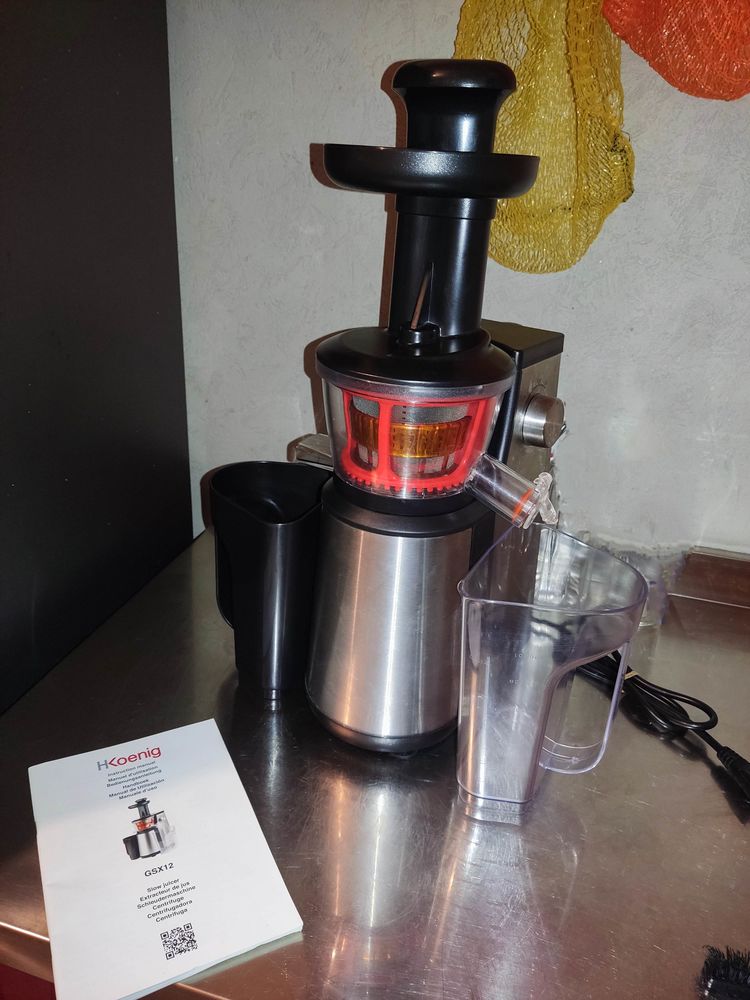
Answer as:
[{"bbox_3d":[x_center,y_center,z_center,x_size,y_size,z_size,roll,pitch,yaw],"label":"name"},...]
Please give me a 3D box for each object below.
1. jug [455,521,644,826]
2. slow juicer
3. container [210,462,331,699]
[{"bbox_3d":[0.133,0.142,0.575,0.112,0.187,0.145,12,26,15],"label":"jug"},{"bbox_3d":[0.067,-0.063,0.610,0.238,0.518,0.262,20,29,29],"label":"slow juicer"},{"bbox_3d":[-0.093,0.069,0.693,0.106,0.187,0.124,20,29,29],"label":"container"}]

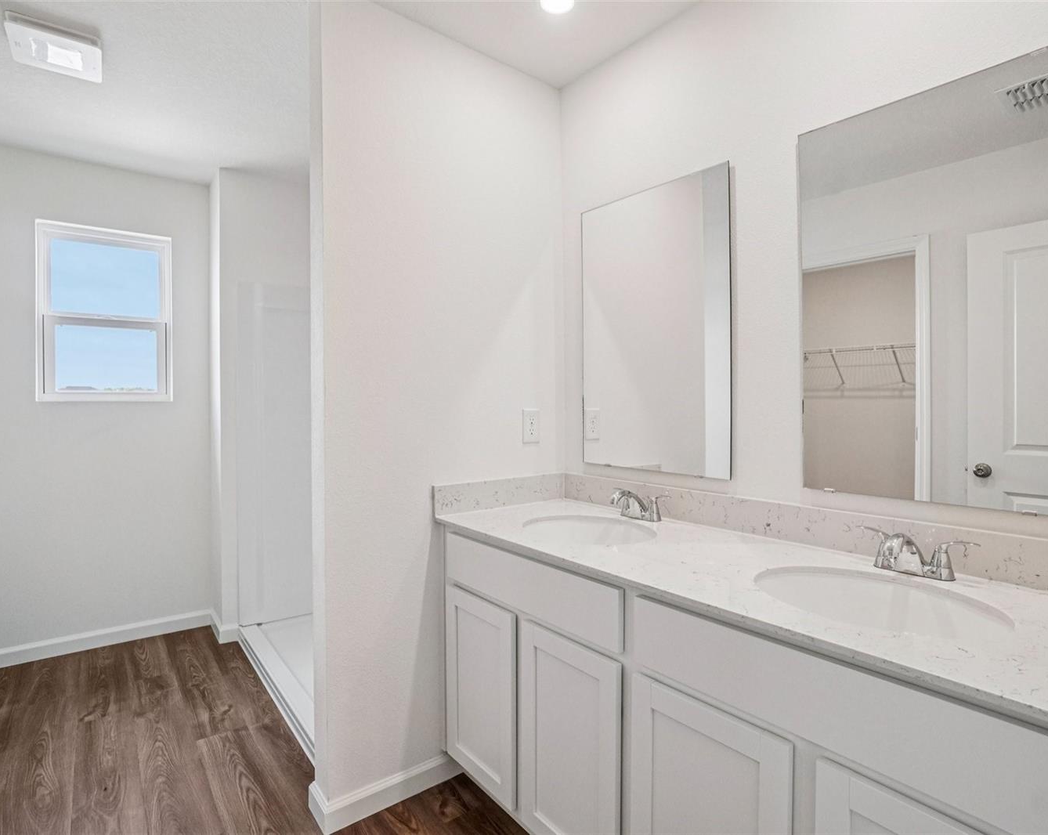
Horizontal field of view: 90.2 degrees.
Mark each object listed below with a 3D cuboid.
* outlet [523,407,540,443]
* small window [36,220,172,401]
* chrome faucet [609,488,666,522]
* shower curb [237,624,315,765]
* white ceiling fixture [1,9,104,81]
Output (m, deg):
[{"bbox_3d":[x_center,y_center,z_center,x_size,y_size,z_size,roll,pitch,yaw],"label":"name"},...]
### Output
[{"bbox_3d":[0.029,0.032,1.953,0.080,0.123,0.008,-1,1,-39],"label":"outlet"},{"bbox_3d":[-2.152,-0.522,2.696,0.550,0.880,0.080,-1,1,-35],"label":"small window"},{"bbox_3d":[0.342,0.271,1.625,0.150,0.100,0.200,-1,1,-39],"label":"chrome faucet"},{"bbox_3d":[-1.014,1.132,2.204,0.085,0.090,1.433,-1,1,-39],"label":"shower curb"},{"bbox_3d":[-1.549,-1.220,1.732,0.236,0.040,0.238,-1,2,-37],"label":"white ceiling fixture"}]

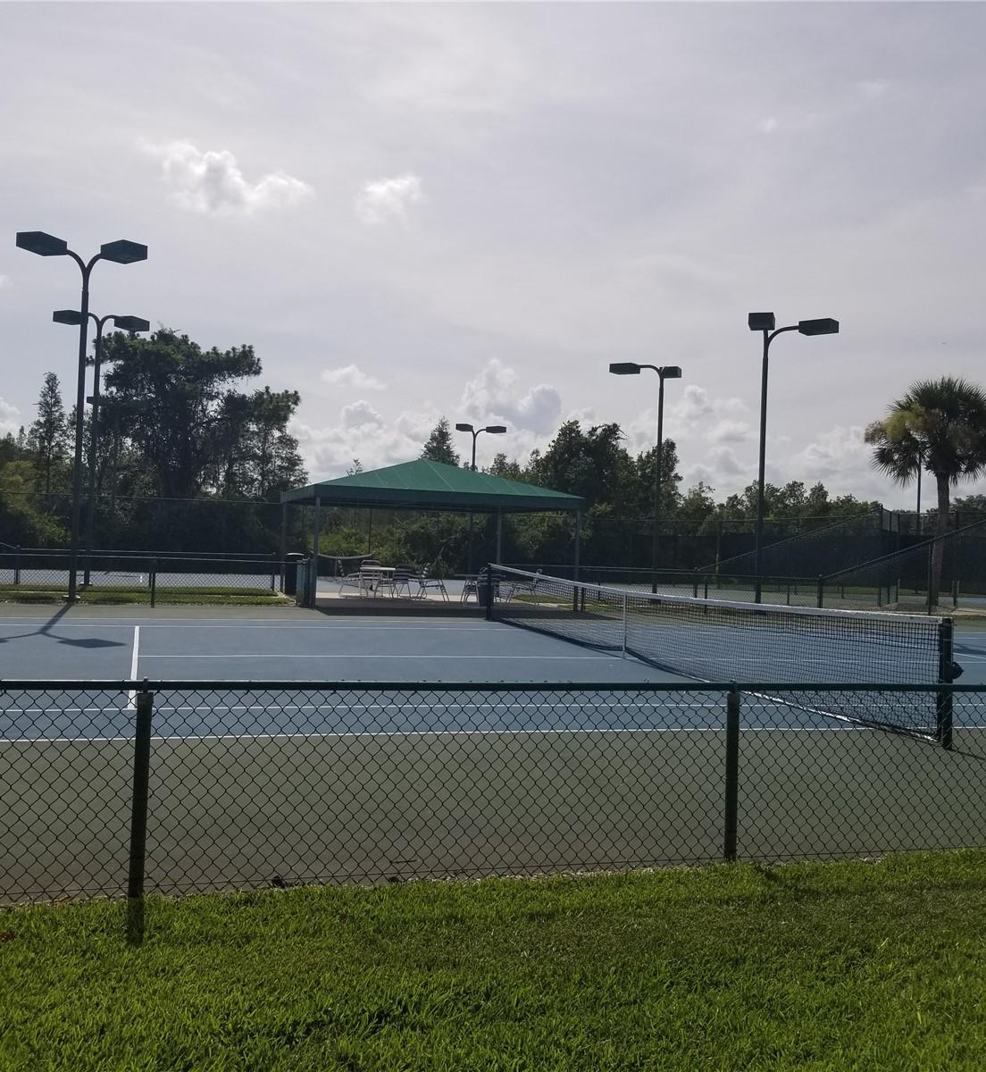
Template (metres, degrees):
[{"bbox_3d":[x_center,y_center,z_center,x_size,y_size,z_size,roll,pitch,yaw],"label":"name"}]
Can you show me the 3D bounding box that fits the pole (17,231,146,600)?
[{"bbox_3d":[-8.530,-2.281,22.100,2.400,7.250,1.500,2,0,-17],"label":"pole"}]

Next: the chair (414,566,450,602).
[{"bbox_3d":[-1.516,1.200,26.400,0.780,0.870,0.600,2,0,-17],"label":"chair"}]

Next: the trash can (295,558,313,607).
[{"bbox_3d":[-4.037,1.012,22.900,0.380,1.040,0.380,2,0,-17],"label":"trash can"}]

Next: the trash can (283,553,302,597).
[{"bbox_3d":[-5.035,0.974,27.150,0.490,1.100,0.490,2,0,-17],"label":"trash can"}]

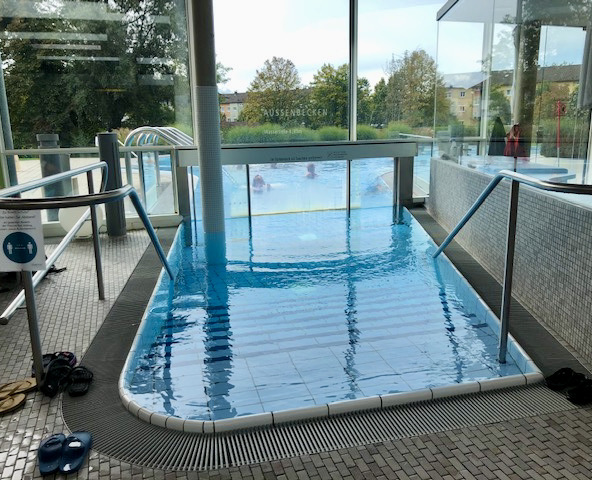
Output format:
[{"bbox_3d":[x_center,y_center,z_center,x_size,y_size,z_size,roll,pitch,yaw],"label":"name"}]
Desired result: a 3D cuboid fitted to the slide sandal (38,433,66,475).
[{"bbox_3d":[-0.980,0.832,2.068,0.095,0.070,0.245,-5,13,-18],"label":"slide sandal"}]

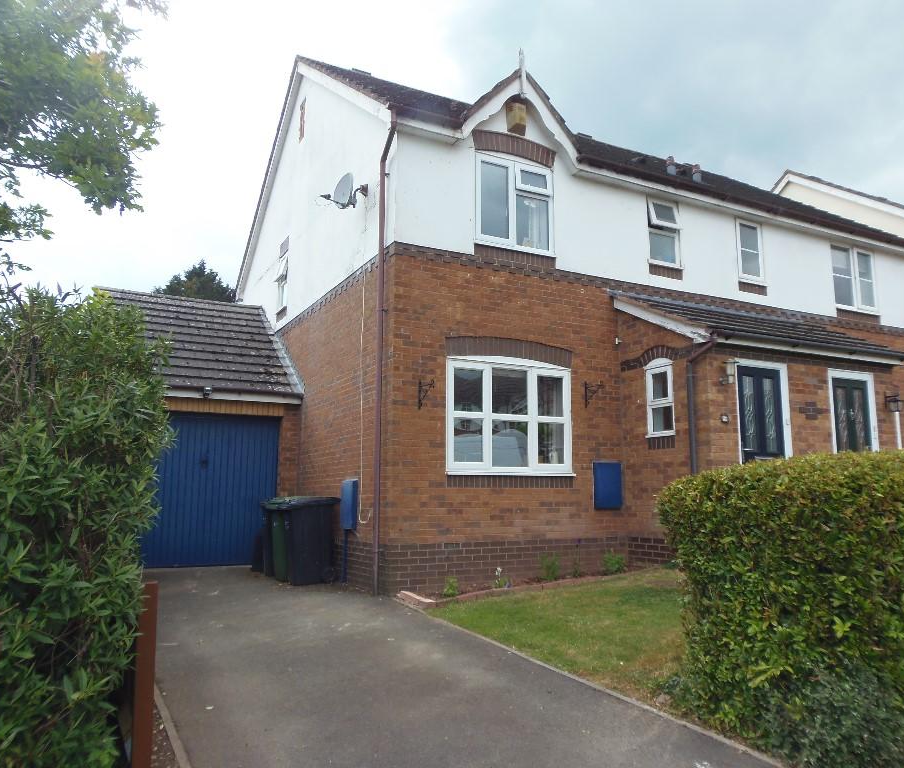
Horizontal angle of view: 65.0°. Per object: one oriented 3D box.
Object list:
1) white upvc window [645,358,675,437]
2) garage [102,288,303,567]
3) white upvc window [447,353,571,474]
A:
[{"bbox_3d":[2.617,0.176,8.898,0.100,0.980,0.520,4,-9,-27],"label":"white upvc window"},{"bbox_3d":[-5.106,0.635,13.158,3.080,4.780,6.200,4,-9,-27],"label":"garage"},{"bbox_3d":[0.730,0.383,8.723,1.830,1.470,0.100,4,-9,-27],"label":"white upvc window"}]

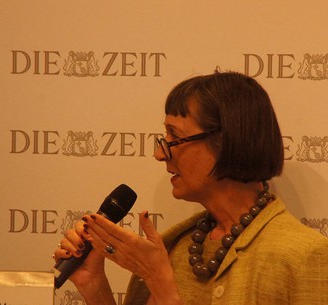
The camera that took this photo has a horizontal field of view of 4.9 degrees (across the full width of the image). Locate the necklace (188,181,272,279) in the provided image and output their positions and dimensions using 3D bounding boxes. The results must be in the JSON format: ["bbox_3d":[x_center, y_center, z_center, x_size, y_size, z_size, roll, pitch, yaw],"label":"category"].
[{"bbox_3d":[0.123,0.143,7.080,0.150,0.182,0.165,2,1,44],"label":"necklace"}]

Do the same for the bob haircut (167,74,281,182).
[{"bbox_3d":[0.111,-0.044,7.100,0.213,0.207,0.188,-7,2,-15],"label":"bob haircut"}]

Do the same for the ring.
[{"bbox_3d":[-0.096,0.176,6.930,0.018,0.021,0.024,30,-7,-6],"label":"ring"}]

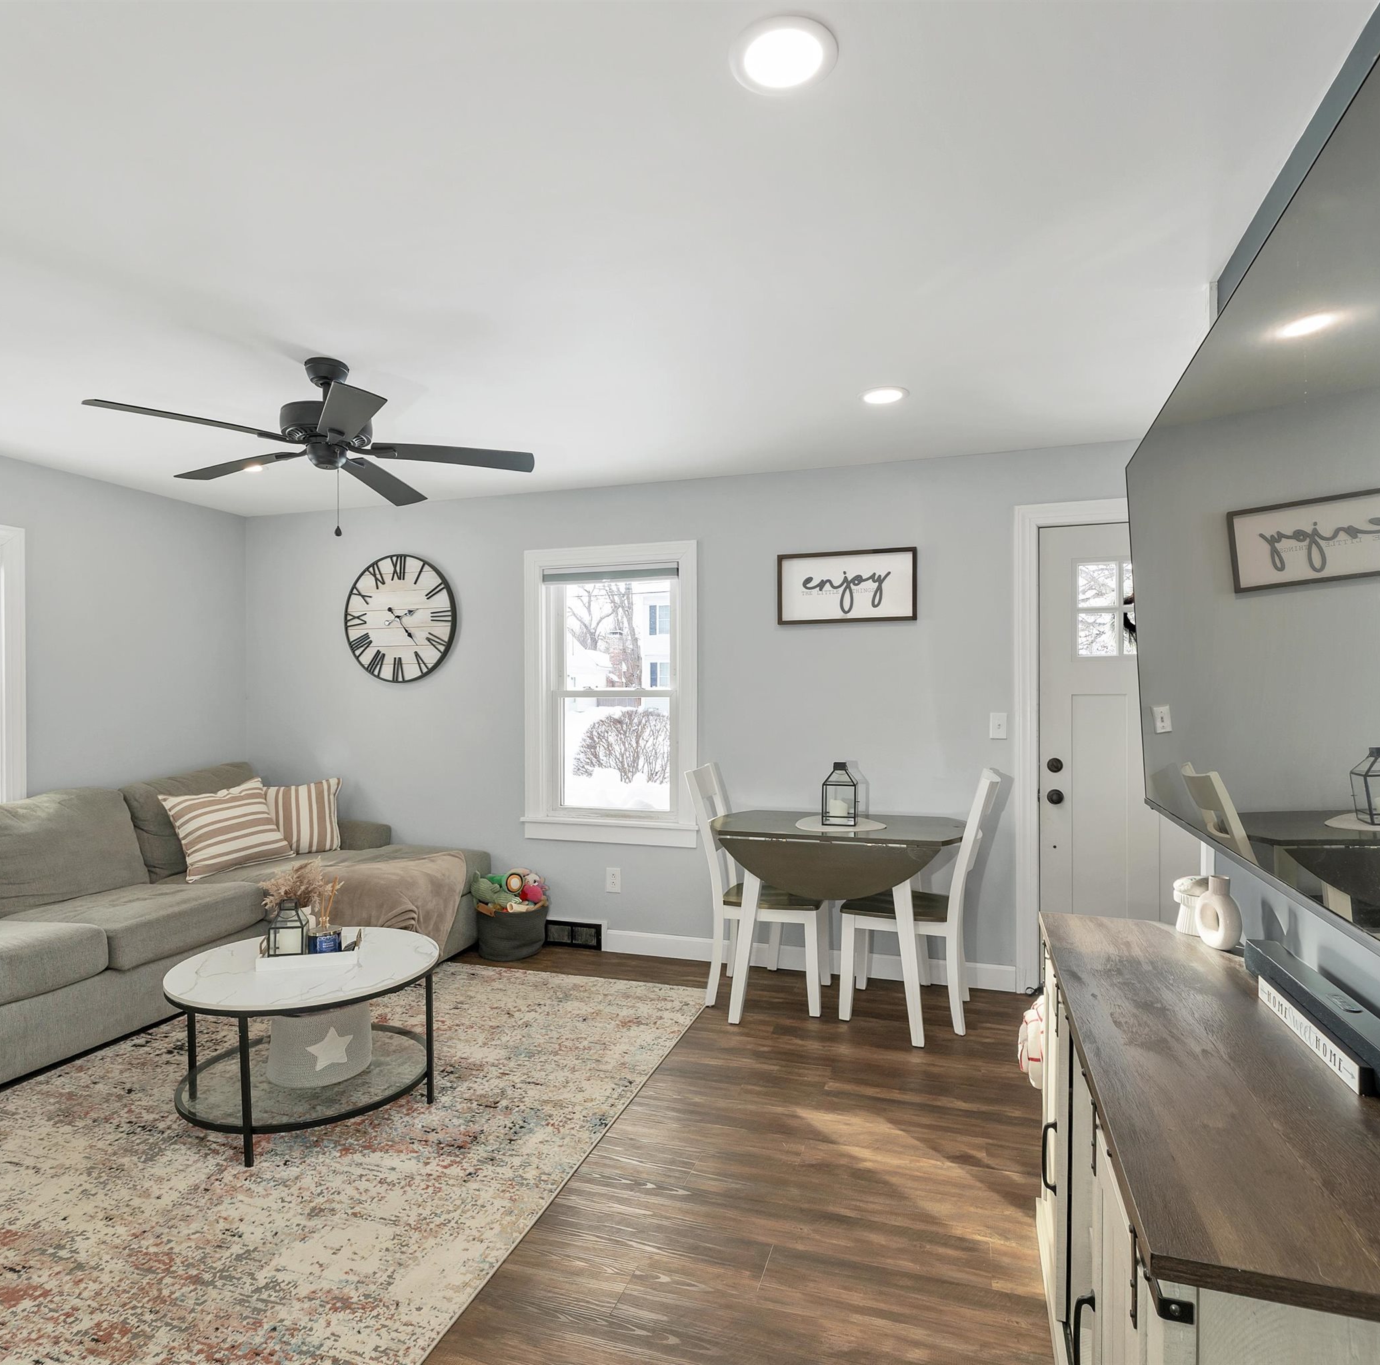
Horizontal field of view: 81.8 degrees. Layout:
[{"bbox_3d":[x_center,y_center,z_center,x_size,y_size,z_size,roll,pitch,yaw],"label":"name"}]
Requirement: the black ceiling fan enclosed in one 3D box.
[{"bbox_3d":[-1.190,-0.872,2.615,1.280,0.350,1.280,0,-1,18],"label":"black ceiling fan"}]

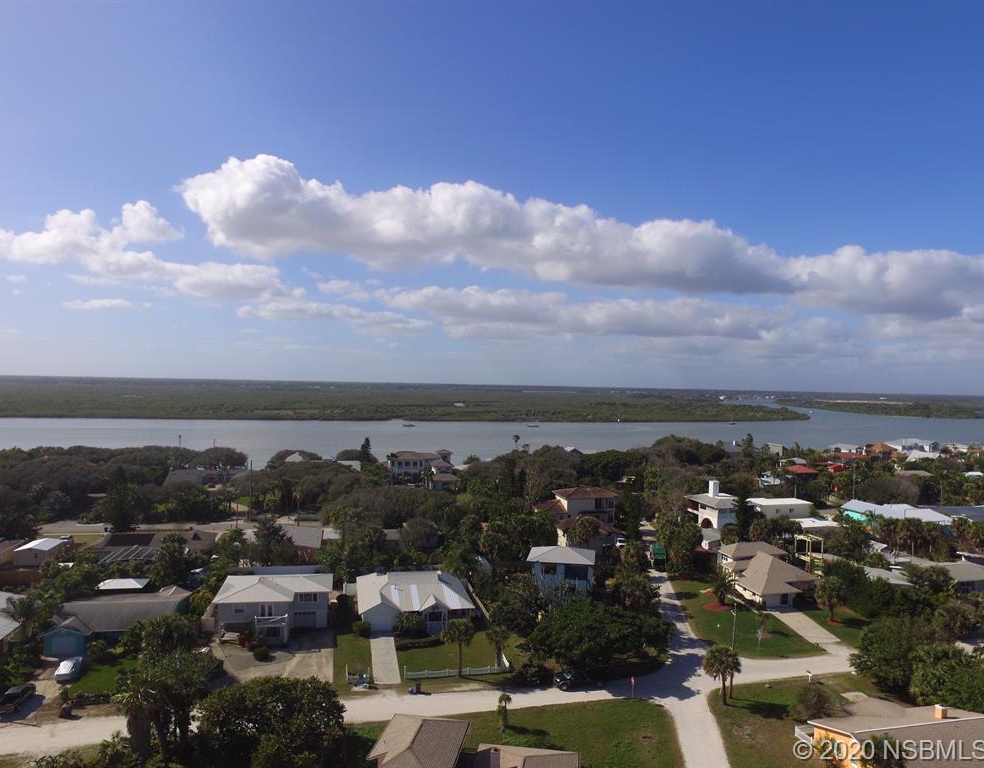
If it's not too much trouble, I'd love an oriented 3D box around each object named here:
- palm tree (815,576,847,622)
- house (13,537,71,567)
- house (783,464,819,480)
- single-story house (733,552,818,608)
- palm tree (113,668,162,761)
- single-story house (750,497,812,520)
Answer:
[{"bbox_3d":[48.361,30.706,84.515,4.300,6.400,4.300,1,0,0],"label":"palm tree"},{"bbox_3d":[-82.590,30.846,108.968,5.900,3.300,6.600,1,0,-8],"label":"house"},{"bbox_3d":[119.977,34.489,230.968,11.000,5.200,10.000,1,0,-12],"label":"house"},{"bbox_3d":[44.908,30.783,94.615,13.400,6.100,13.800,1,0,-12],"label":"single-story house"},{"bbox_3d":[-31.356,29.593,52.270,4.400,7.700,4.400,1,0,0],"label":"palm tree"},{"bbox_3d":[74.779,32.585,155.816,15.500,3.600,8.800,1,0,-6],"label":"single-story house"}]

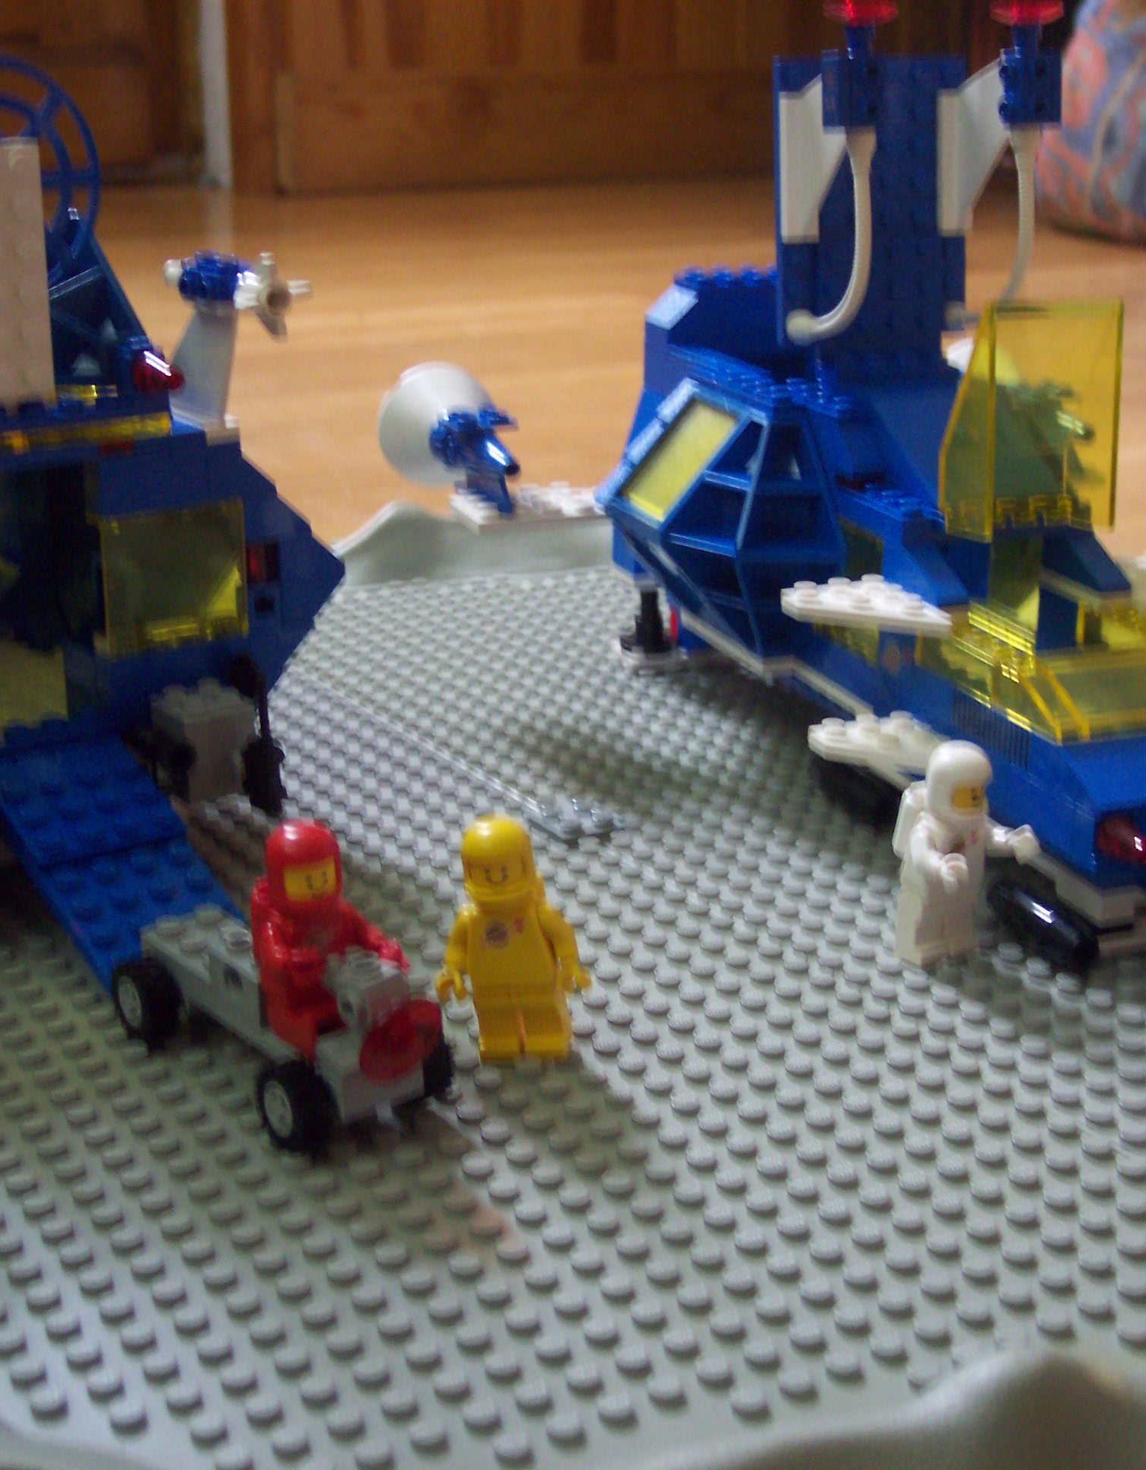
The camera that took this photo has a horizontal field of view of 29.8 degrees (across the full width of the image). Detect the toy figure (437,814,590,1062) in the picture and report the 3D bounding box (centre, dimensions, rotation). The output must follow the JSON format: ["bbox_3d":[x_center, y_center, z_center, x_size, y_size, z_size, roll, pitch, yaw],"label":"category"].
[{"bbox_3d":[-0.011,0.036,0.374,0.026,0.043,0.016,-3,18,13],"label":"toy figure"}]

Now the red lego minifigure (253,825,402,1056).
[{"bbox_3d":[-0.044,0.032,0.358,0.023,0.036,0.022,-16,25,-39],"label":"red lego minifigure"}]

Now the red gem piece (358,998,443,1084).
[{"bbox_3d":[-0.028,0.048,0.342,0.016,0.016,0.005,-16,46,-40],"label":"red gem piece"}]

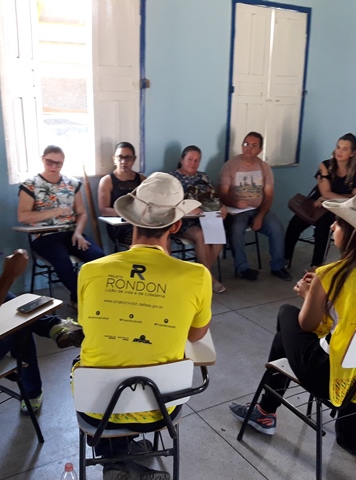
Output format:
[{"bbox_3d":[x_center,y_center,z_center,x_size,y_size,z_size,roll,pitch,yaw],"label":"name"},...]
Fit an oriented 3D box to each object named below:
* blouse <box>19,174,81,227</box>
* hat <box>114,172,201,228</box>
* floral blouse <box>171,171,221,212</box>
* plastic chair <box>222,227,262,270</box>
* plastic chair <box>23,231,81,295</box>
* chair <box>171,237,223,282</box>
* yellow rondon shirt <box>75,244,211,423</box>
[{"bbox_3d":[-1.046,-0.255,4.231,0.450,0.540,0.270,-6,17,-26],"label":"blouse"},{"bbox_3d":[-0.069,-0.140,1.788,0.280,0.160,0.360,7,32,21],"label":"hat"},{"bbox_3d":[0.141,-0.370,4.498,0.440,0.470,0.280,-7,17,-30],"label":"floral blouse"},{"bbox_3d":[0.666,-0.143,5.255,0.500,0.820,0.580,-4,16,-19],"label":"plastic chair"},{"bbox_3d":[-0.876,0.134,3.988,0.550,0.790,0.610,-7,16,-28],"label":"plastic chair"},{"bbox_3d":[0.097,0.004,4.567,0.550,0.790,0.610,-7,17,-30],"label":"chair"},{"bbox_3d":[-0.106,0.325,1.828,0.450,0.620,0.340,1,14,0],"label":"yellow rondon shirt"}]

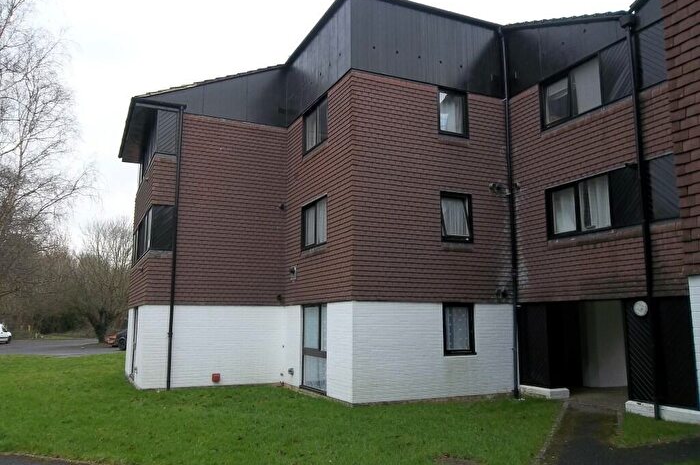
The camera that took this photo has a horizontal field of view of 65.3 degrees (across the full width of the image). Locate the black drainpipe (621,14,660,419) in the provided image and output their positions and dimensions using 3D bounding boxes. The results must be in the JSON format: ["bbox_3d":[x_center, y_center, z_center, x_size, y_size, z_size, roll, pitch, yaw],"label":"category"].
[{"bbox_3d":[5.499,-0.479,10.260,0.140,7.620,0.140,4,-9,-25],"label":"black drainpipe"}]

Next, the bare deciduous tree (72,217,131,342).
[{"bbox_3d":[-16.377,3.116,37.046,4.800,8.530,4.800,4,-9,-24],"label":"bare deciduous tree"}]

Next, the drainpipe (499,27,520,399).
[{"bbox_3d":[3.997,-0.741,13.628,0.100,9.334,0.100,4,-9,-25],"label":"drainpipe"}]

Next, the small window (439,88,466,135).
[{"bbox_3d":[2.513,-2.908,13.364,0.872,1.164,0.100,4,-9,-25],"label":"small window"}]

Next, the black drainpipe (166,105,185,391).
[{"bbox_3d":[-4.590,0.280,14.425,0.100,7.560,0.100,4,-9,-25],"label":"black drainpipe"}]

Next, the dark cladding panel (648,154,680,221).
[{"bbox_3d":[5.756,-0.832,10.015,0.060,1.180,0.690,4,-9,-25],"label":"dark cladding panel"}]

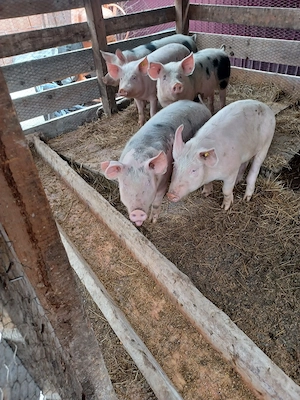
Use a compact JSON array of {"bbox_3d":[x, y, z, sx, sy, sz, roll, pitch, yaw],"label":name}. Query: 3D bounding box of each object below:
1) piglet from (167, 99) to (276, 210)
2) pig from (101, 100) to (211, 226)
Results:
[{"bbox_3d":[0.422,-0.229,1.767,0.828,0.564,0.282,-32,47,-33],"label":"piglet"},{"bbox_3d":[0.117,-0.248,1.829,0.282,0.540,0.852,17,42,23],"label":"pig"}]

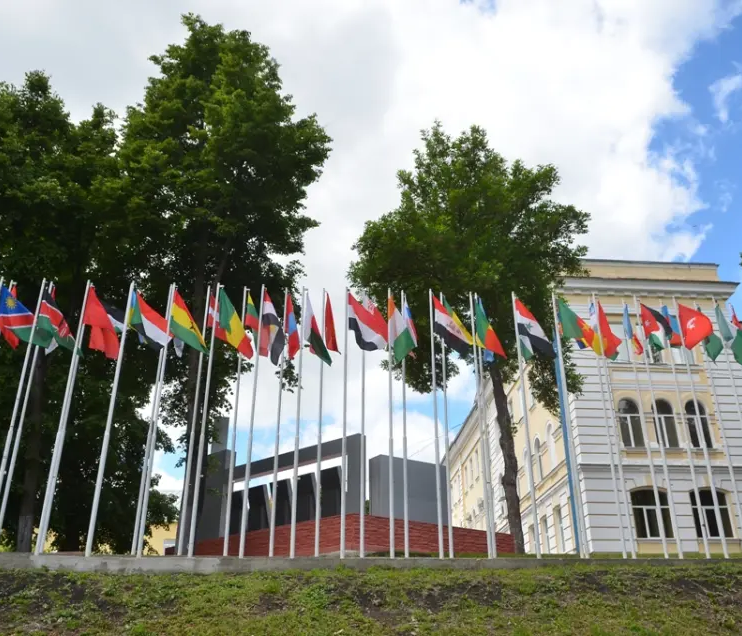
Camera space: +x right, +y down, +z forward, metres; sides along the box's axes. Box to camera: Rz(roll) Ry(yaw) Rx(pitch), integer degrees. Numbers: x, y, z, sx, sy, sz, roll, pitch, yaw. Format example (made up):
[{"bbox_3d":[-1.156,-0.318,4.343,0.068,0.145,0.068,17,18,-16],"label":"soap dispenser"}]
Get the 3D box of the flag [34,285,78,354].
[{"bbox_3d":[-7.057,0.053,15.246,1.110,1.710,0.400,1,-23,-2],"label":"flag"}]

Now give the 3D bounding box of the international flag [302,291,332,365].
[{"bbox_3d":[-1.246,0.221,15.496,0.850,1.600,0.300,18,-29,-36],"label":"international flag"}]

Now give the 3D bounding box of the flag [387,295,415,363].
[{"bbox_3d":[0.738,0.271,15.504,0.660,1.700,0.350,1,-23,-2],"label":"flag"}]

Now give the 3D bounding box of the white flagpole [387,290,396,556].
[{"bbox_3d":[0.438,2.068,14.528,0.090,6.000,0.090,0,-23,0],"label":"white flagpole"}]

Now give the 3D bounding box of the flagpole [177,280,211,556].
[{"bbox_3d":[-4.197,2.209,15.952,0.080,6.600,0.080,1,-23,-2],"label":"flagpole"}]

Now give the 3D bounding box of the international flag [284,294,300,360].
[{"bbox_3d":[-1.927,0.214,16.136,0.380,1.675,0.350,1,-23,-3],"label":"international flag"}]

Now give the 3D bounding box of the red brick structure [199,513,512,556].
[{"bbox_3d":[-0.946,7.230,20.831,6.700,0.880,8.800,20,-30,-39],"label":"red brick structure"}]

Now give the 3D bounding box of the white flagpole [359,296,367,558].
[{"bbox_3d":[-0.179,2.291,15.750,0.090,6.550,0.090,0,-23,0],"label":"white flagpole"}]

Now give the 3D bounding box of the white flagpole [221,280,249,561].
[{"bbox_3d":[-3.124,2.208,15.614,0.090,6.550,0.090,0,-23,0],"label":"white flagpole"}]

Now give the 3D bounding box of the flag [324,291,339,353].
[{"bbox_3d":[-0.953,0.094,16.256,0.386,1.642,0.350,1,-23,-3],"label":"flag"}]

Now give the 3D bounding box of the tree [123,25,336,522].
[{"bbox_3d":[-5.081,-2.537,22.124,7.600,19.700,7.400,1,-23,-2],"label":"tree"}]

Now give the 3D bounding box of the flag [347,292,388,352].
[{"bbox_3d":[-0.072,0.094,15.938,0.913,1.509,0.350,1,-23,-3],"label":"flag"}]

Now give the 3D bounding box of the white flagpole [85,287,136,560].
[{"bbox_3d":[-5.544,1.932,14.261,0.090,6.000,0.090,0,-23,0],"label":"white flagpole"}]

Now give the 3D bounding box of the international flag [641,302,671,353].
[{"bbox_3d":[7.023,0.224,16.397,0.756,1.290,0.400,1,-23,-3],"label":"international flag"}]

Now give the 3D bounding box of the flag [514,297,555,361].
[{"bbox_3d":[3.971,0.252,16.165,0.949,1.601,0.350,1,-23,-3],"label":"flag"}]

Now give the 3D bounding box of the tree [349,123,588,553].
[{"bbox_3d":[3.075,-0.237,20.183,7.607,13.942,7.074,0,-23,0],"label":"tree"}]

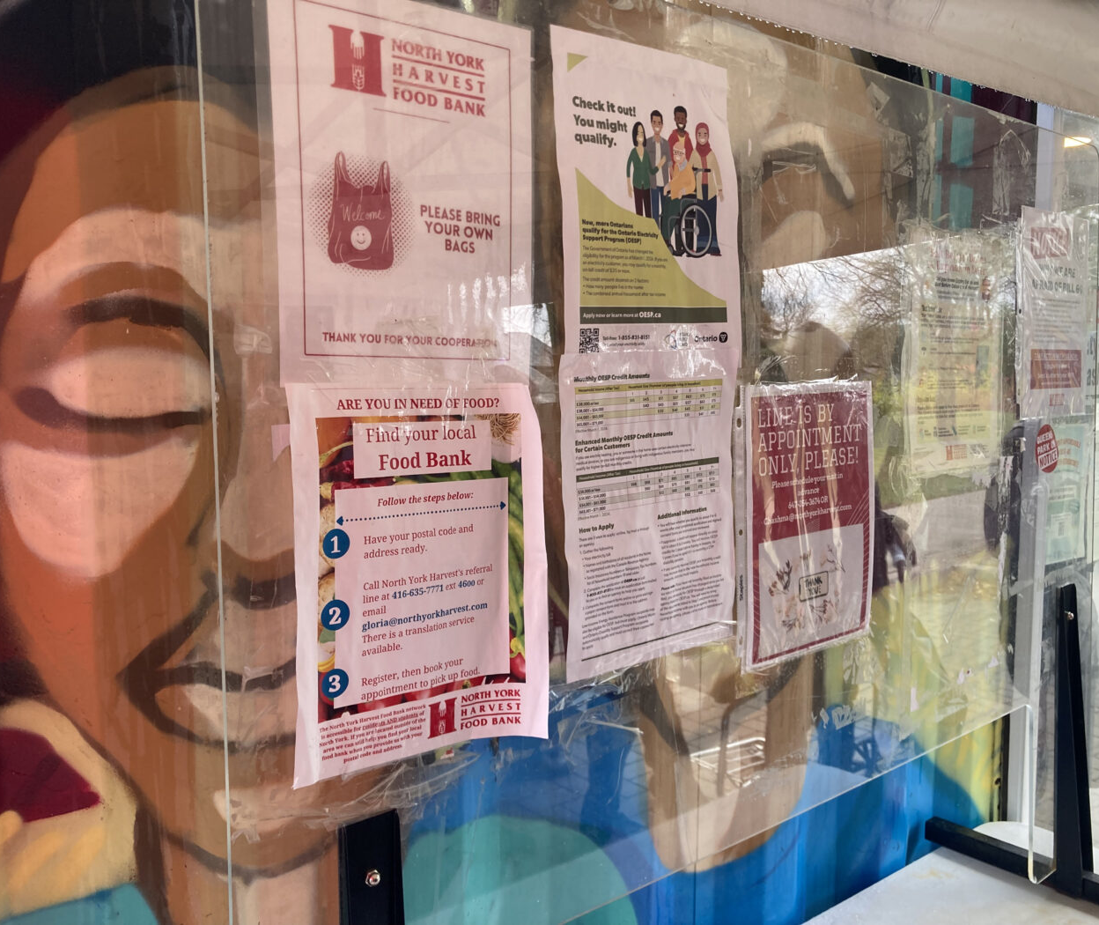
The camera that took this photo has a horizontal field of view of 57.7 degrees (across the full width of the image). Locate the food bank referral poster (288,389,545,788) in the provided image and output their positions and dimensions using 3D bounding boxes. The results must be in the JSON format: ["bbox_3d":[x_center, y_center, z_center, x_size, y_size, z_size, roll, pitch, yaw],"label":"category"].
[{"bbox_3d":[-0.089,0.083,0.744,0.216,0.279,0.020,-4,6,-40],"label":"food bank referral poster"}]

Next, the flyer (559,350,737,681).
[{"bbox_3d":[0.099,0.041,0.903,0.216,0.279,0.010,-6,7,-39],"label":"flyer"}]

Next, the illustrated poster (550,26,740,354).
[{"bbox_3d":[0.090,-0.218,0.876,0.216,0.279,0.010,-6,7,-39],"label":"illustrated poster"}]

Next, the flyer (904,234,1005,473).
[{"bbox_3d":[0.504,-0.132,1.226,0.226,0.282,0.010,-5,7,-39],"label":"flyer"}]

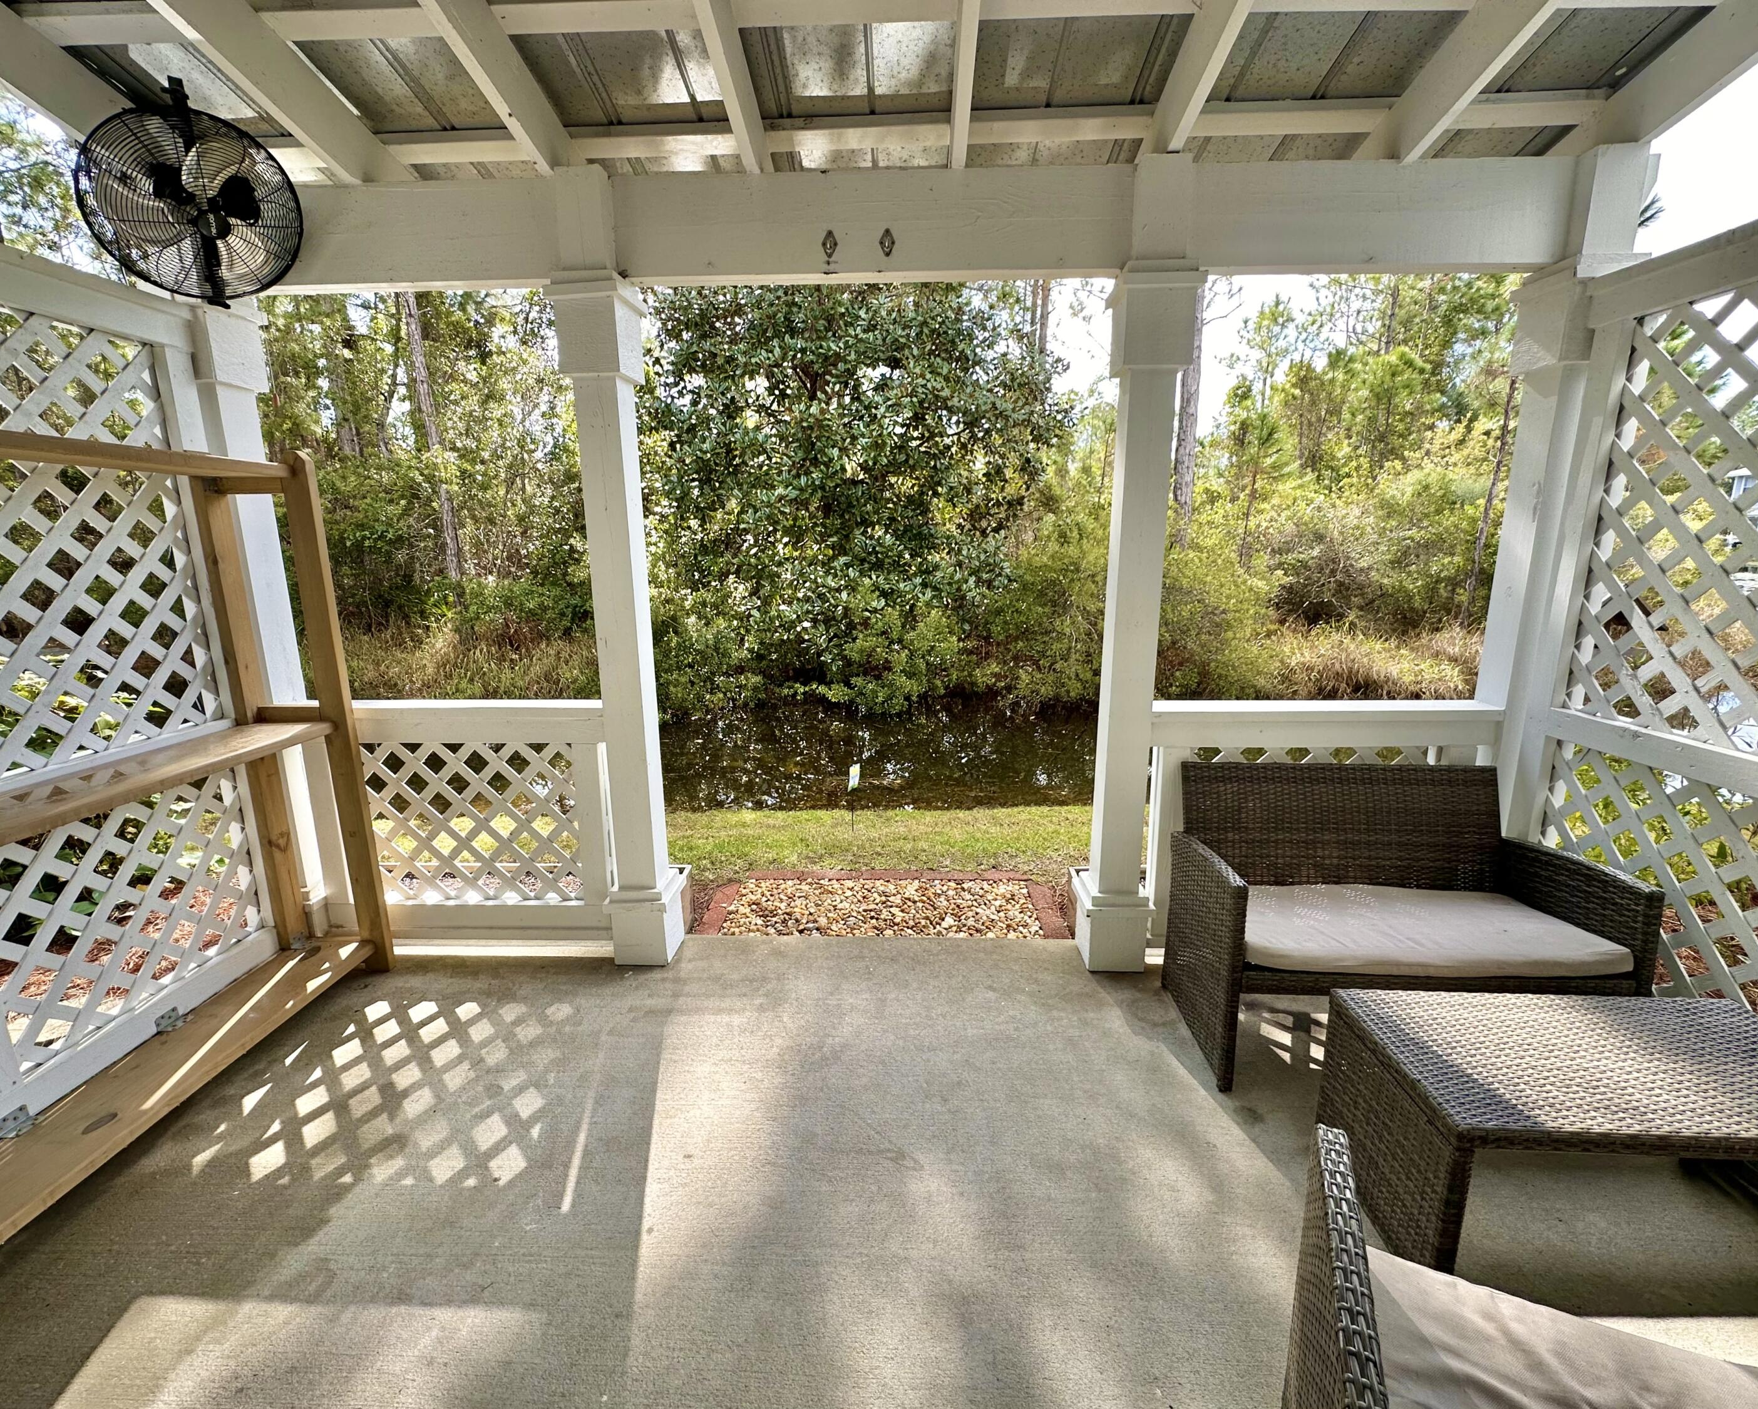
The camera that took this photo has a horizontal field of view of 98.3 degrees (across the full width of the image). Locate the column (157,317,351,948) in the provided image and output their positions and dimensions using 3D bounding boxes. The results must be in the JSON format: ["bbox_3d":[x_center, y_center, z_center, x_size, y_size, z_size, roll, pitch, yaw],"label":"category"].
[{"bbox_3d":[-2.126,-0.190,2.622,0.225,2.263,0.225,0,13,2],"label":"column"}]

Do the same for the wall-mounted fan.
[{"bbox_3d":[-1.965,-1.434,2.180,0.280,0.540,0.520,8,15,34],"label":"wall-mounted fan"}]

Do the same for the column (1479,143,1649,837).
[{"bbox_3d":[2.090,-0.328,2.450,0.225,2.550,0.225,0,13,2],"label":"column"}]

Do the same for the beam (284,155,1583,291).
[{"bbox_3d":[-0.019,-1.448,2.315,4.095,0.277,0.090,0,13,2],"label":"beam"}]

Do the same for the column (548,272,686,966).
[{"bbox_3d":[-0.861,-0.190,2.580,0.225,2.263,0.225,0,13,2],"label":"column"}]

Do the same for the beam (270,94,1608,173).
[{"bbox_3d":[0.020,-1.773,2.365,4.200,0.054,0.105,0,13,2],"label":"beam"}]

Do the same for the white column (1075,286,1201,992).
[{"bbox_3d":[0.833,-0.189,2.523,0.225,2.263,0.225,0,13,2],"label":"white column"}]

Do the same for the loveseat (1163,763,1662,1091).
[{"bbox_3d":[1.466,0.631,2.256,1.050,0.770,0.562,0,13,3],"label":"loveseat"}]

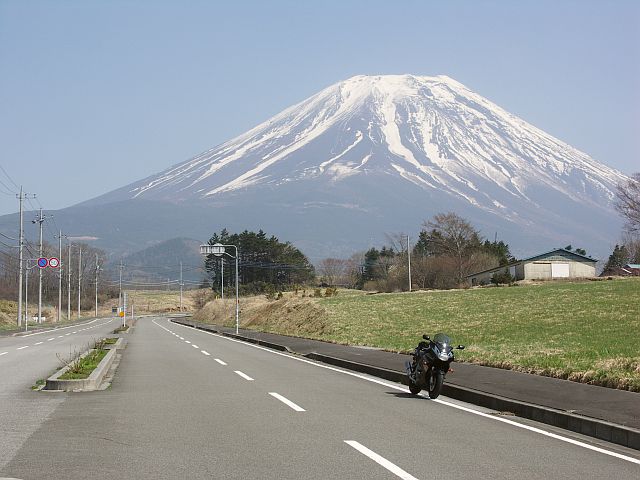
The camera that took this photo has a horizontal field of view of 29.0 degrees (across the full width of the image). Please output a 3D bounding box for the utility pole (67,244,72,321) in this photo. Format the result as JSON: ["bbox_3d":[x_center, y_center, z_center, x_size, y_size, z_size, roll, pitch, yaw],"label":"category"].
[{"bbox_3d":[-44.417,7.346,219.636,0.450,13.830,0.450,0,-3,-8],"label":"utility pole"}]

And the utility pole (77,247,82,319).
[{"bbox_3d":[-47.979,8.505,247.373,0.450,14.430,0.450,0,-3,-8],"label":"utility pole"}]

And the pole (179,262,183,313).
[{"bbox_3d":[-36.938,12.304,327.994,0.450,13.760,0.450,0,-3,-8],"label":"pole"}]

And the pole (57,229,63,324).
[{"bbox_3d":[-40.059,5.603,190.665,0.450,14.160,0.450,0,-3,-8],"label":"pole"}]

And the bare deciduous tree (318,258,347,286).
[{"bbox_3d":[3.029,7.874,300.194,6.600,6.790,6.200,0,-3,-8],"label":"bare deciduous tree"}]

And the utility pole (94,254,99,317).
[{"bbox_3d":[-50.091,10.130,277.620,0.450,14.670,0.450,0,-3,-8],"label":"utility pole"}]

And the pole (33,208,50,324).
[{"bbox_3d":[-34.285,3.243,152.491,2.100,14.290,0.600,0,-3,-8],"label":"pole"}]

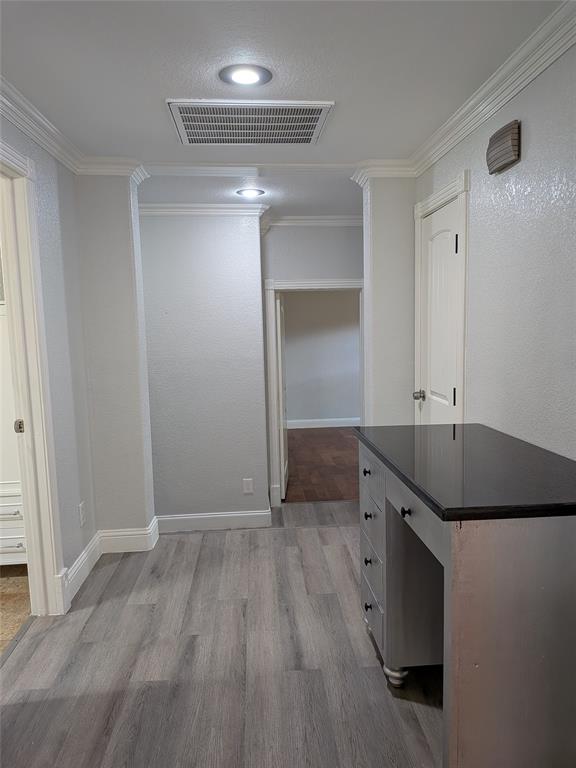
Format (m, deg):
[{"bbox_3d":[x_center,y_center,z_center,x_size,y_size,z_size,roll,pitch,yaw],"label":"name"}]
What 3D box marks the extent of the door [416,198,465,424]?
[{"bbox_3d":[0.886,0.042,3.096,0.040,2.034,0.650,-2,6,-4],"label":"door"}]

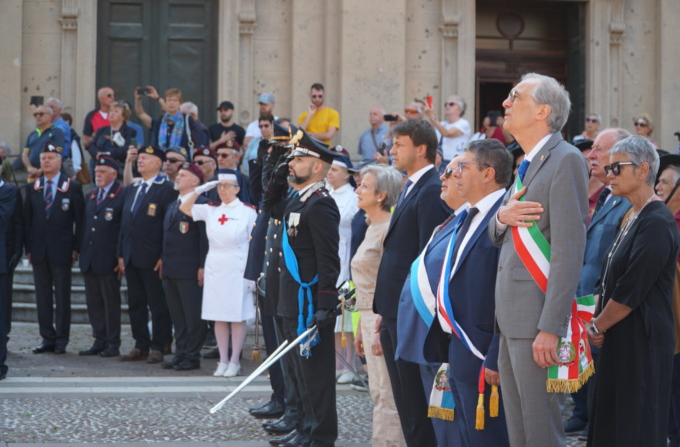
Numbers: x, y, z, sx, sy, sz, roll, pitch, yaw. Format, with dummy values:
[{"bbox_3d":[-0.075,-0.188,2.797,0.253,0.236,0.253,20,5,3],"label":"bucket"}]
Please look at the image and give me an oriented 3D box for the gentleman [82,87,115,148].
[{"bbox_3d":[-2.673,-0.651,18.735,0.520,1.760,0.380,-2,3,-34],"label":"gentleman"}]

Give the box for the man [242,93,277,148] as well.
[{"bbox_3d":[-0.877,-0.601,18.828,0.520,1.740,0.360,1,2,35],"label":"man"}]

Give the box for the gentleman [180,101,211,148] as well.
[{"bbox_3d":[-1.672,-0.568,19.127,0.380,1.680,0.500,-1,2,-30],"label":"gentleman"}]

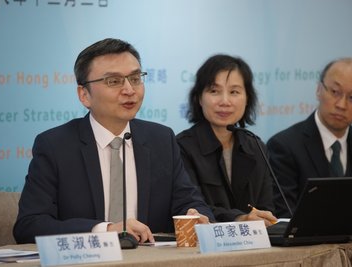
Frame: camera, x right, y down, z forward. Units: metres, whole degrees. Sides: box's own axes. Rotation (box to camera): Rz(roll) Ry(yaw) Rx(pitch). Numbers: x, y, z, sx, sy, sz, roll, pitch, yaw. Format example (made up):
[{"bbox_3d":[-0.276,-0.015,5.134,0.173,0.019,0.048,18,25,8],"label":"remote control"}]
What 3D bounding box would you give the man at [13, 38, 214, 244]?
[{"bbox_3d":[-0.109,0.379,6.525,0.640,1.320,0.800,-2,2,-36],"label":"man"}]

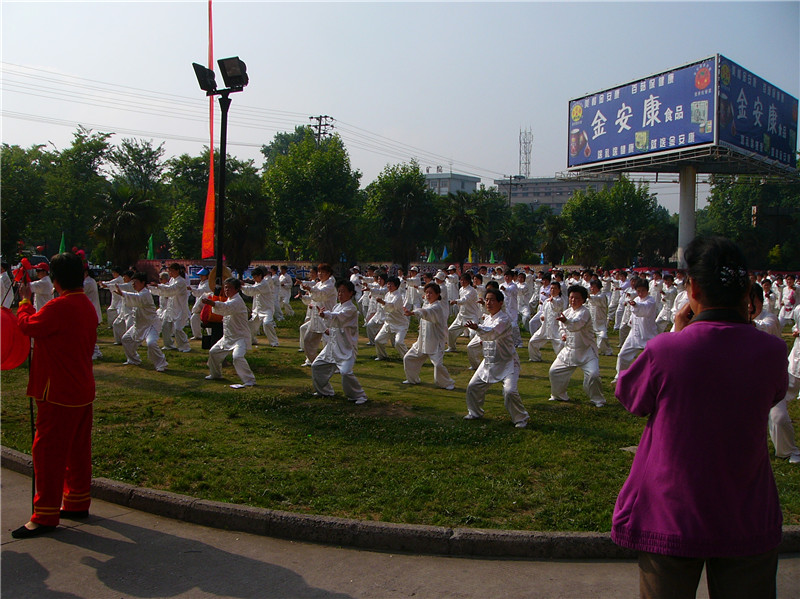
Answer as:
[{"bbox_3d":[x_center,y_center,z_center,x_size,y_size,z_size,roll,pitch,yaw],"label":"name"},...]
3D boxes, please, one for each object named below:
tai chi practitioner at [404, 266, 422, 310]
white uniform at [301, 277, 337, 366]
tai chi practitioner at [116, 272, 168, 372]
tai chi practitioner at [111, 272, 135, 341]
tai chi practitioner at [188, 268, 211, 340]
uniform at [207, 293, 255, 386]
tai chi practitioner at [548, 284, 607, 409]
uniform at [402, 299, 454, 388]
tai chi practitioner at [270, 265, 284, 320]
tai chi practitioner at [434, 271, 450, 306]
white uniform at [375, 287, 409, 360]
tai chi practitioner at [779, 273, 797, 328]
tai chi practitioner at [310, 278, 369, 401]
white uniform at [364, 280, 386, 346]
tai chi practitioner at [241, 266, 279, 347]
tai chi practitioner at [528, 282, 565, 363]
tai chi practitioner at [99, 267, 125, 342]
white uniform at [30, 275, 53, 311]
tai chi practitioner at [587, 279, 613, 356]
[{"bbox_3d":[0.314,-0.150,20.914,0.600,1.360,0.550,4,4,44],"label":"tai chi practitioner"},{"bbox_3d":[-1.188,0.308,12.125,0.550,1.286,0.620,-2,4,-40],"label":"white uniform"},{"bbox_3d":[-3.623,0.302,11.700,0.740,1.370,0.600,0,2,-22],"label":"tai chi practitioner"},{"bbox_3d":[-5.054,0.171,15.200,0.680,1.360,0.600,0,2,-20],"label":"tai chi practitioner"},{"bbox_3d":[-3.583,0.097,15.160,0.720,1.324,0.580,0,3,-20],"label":"tai chi practitioner"},{"bbox_3d":[-2.081,0.474,10.207,0.550,1.121,0.650,-1,4,-37],"label":"uniform"},{"bbox_3d":[1.958,0.490,9.172,0.680,1.312,0.570,0,3,-28],"label":"tai chi practitioner"},{"bbox_3d":[0.353,0.531,10.300,0.600,1.100,0.580,0,2,-28],"label":"uniform"},{"bbox_3d":[-3.312,-0.174,22.300,0.620,1.475,0.600,-1,3,-38],"label":"tai chi practitioner"},{"bbox_3d":[0.898,0.164,17.560,0.600,1.509,0.650,0,3,-28],"label":"tai chi practitioner"},{"bbox_3d":[-0.133,0.360,12.982,0.550,1.127,0.600,-1,4,-36],"label":"white uniform"},{"bbox_3d":[10.159,0.026,21.800,0.600,1.442,0.600,-1,3,-38],"label":"tai chi practitioner"},{"bbox_3d":[-0.684,0.466,9.400,0.740,1.351,0.720,-1,3,-38],"label":"tai chi practitioner"},{"bbox_3d":[-0.428,0.266,15.800,0.650,1.216,0.620,-1,3,-38],"label":"white uniform"},{"bbox_3d":[-2.728,0.126,16.142,0.700,1.554,0.750,-1,3,-31],"label":"tai chi practitioner"},{"bbox_3d":[2.594,0.389,14.427,0.600,1.422,0.800,-1,3,-40],"label":"tai chi practitioner"},{"bbox_3d":[-6.202,-0.022,18.000,0.680,1.385,0.620,-1,3,-38],"label":"tai chi practitioner"},{"bbox_3d":[-6.122,0.238,14.200,0.520,1.270,0.500,0,2,-12],"label":"white uniform"},{"bbox_3d":[3.791,0.326,15.961,0.600,1.440,0.750,-1,3,-37],"label":"tai chi practitioner"}]

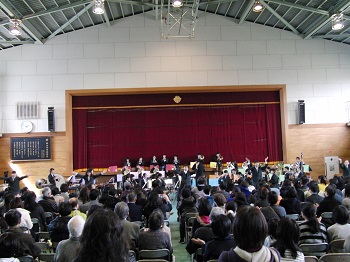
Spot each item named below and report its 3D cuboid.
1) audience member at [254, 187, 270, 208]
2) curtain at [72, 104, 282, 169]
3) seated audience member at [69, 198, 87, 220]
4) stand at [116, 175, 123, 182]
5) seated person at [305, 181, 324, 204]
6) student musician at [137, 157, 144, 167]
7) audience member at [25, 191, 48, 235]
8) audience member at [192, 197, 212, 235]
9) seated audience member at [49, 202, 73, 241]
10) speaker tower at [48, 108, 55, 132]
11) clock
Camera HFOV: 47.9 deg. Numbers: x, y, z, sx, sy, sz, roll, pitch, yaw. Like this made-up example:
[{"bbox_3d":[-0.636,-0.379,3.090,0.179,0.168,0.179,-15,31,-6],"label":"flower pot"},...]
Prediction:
[{"bbox_3d":[1.789,1.815,8.150,0.460,1.270,0.740,-2,-3,-3],"label":"audience member"},{"bbox_3d":[0.222,0.319,22.944,12.130,3.570,0.300,-2,-2,-3],"label":"curtain"},{"bbox_3d":[-1.858,1.945,7.794,0.490,1.260,0.720,-2,-2,-3],"label":"seated audience member"},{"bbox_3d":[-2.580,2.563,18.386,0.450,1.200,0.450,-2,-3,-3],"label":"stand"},{"bbox_3d":[3.402,1.853,9.697,0.490,1.260,0.720,-2,-2,-3],"label":"seated person"},{"bbox_3d":[-1.637,2.007,18.700,0.460,1.580,0.380,-2,-3,-8],"label":"student musician"},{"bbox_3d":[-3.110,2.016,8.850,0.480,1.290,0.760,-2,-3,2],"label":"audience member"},{"bbox_3d":[0.537,1.846,7.309,0.480,1.260,0.720,-2,-2,-3],"label":"audience member"},{"bbox_3d":[-2.033,1.932,7.335,0.520,1.260,0.720,-2,-2,-3],"label":"seated audience member"},{"bbox_3d":[-7.036,-0.645,22.507,0.280,1.400,0.350,-2,2,-3],"label":"speaker tower"},{"bbox_3d":[-8.504,-0.236,22.690,0.680,0.680,0.090,-2,-3,-3],"label":"clock"}]

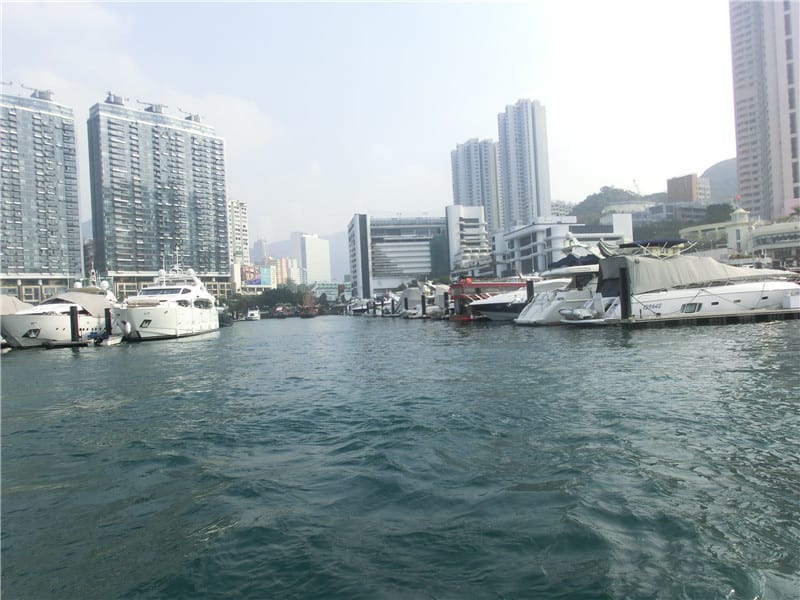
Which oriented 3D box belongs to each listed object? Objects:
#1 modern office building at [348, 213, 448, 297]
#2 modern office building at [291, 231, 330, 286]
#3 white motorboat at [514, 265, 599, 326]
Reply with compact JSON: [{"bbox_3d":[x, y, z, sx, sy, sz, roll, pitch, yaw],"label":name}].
[{"bbox_3d":[-3.212,-24.212,361.509,59.000,56.800,39.000,-3,-1,-15],"label":"modern office building"},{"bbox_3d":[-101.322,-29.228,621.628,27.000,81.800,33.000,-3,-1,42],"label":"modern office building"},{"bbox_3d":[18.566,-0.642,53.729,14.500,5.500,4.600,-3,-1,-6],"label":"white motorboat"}]

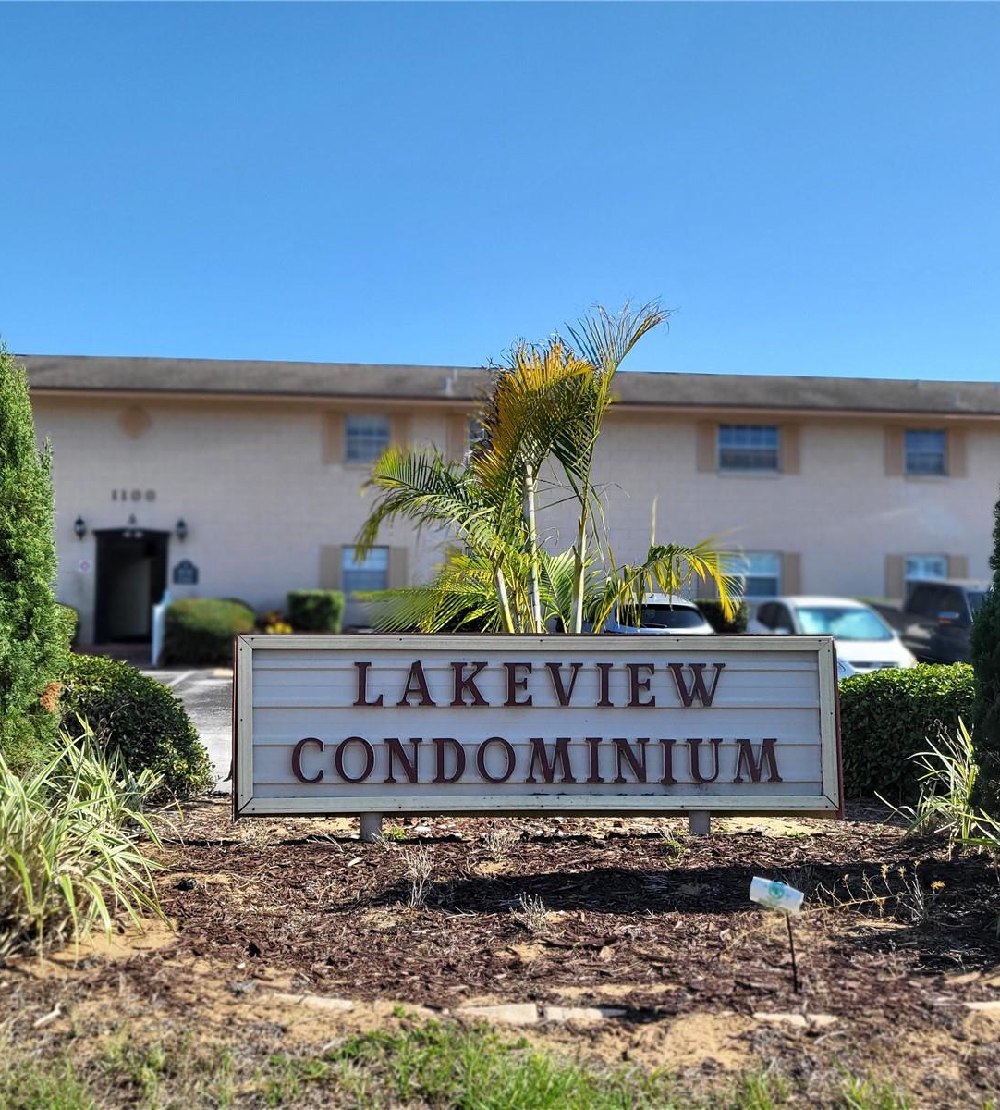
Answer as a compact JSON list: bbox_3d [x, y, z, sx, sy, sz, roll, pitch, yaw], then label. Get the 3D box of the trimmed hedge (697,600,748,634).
[{"bbox_3d":[4.268,1.396,22.000,1.250,1.000,1.050,1,-3,-4],"label":"trimmed hedge"}]

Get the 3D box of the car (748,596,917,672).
[{"bbox_3d":[5.300,1.489,18.700,1.800,1.560,4.450,1,-3,-4],"label":"car"}]

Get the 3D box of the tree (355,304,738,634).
[{"bbox_3d":[0.274,-0.013,6.500,2.250,2.980,2.000,1,-3,-3],"label":"tree"}]

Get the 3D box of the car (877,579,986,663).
[{"bbox_3d":[7.950,1.326,18.200,2.000,1.900,5.700,1,-3,-4],"label":"car"}]

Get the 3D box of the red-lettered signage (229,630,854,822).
[{"bbox_3d":[0.195,0.860,5.610,3.020,0.920,0.240,1,-3,-3],"label":"red-lettered signage"}]

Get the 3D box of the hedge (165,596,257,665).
[{"bbox_3d":[-5.075,1.391,19.400,1.550,1.200,1.400,1,-3,-4],"label":"hedge"}]

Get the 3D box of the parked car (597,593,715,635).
[{"bbox_3d":[2.200,1.424,18.500,1.820,1.600,4.500,1,-3,-4],"label":"parked car"}]

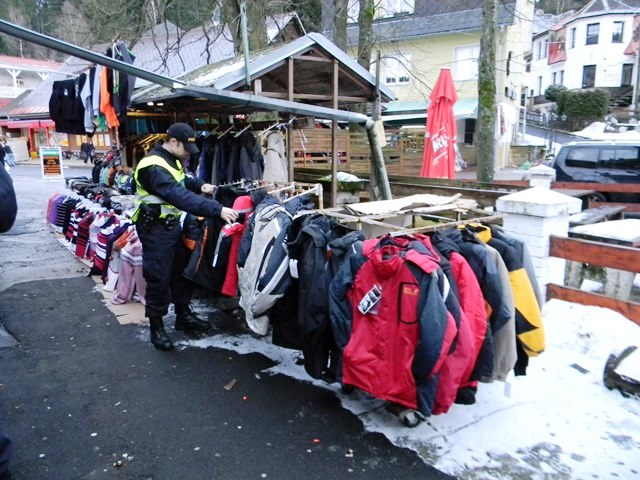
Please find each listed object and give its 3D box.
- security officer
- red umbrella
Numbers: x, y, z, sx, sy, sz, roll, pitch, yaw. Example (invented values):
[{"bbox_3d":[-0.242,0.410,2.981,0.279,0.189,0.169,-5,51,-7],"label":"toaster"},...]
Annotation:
[{"bbox_3d":[-1.090,-0.055,4.270,0.800,1.800,0.600,2,11,8],"label":"security officer"},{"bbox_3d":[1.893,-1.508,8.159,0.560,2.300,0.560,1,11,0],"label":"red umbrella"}]

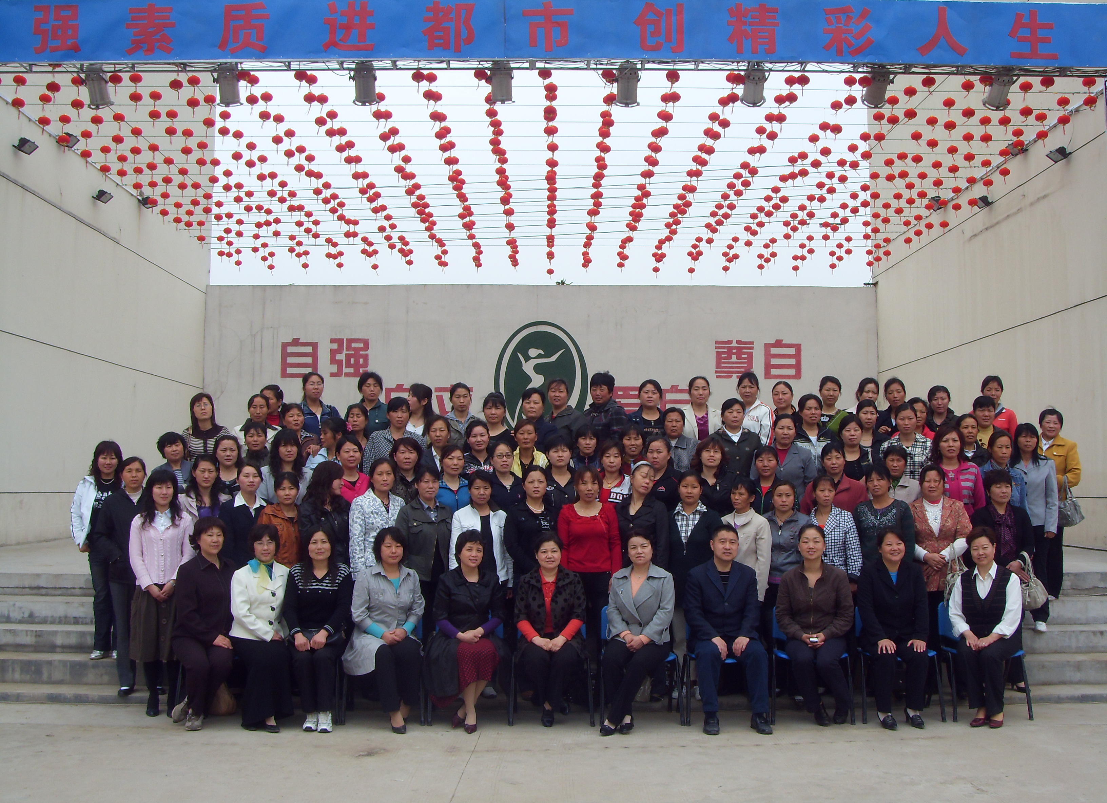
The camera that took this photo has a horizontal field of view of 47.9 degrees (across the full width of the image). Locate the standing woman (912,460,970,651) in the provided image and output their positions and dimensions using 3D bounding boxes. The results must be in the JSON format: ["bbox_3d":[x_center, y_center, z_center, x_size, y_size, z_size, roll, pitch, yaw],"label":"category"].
[{"bbox_3d":[2.788,1.246,8.966,0.460,1.595,0.300,-1,-4,8],"label":"standing woman"}]

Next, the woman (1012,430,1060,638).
[{"bbox_3d":[3.641,0.957,9.437,0.420,1.568,0.300,-1,-4,16],"label":"woman"}]

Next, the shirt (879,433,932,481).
[{"bbox_3d":[2.772,0.572,9.834,0.450,0.640,0.280,0,-4,6],"label":"shirt"}]

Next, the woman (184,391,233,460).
[{"bbox_3d":[-2.784,0.739,10.023,0.440,1.614,0.290,1,-4,-12],"label":"woman"}]

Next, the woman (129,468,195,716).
[{"bbox_3d":[-2.621,1.262,8.353,0.450,1.620,0.300,1,-4,-14],"label":"woman"}]

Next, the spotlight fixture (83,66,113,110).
[{"bbox_3d":[-4.600,-3.180,12.600,0.280,0.410,0.280,-7,24,3],"label":"spotlight fixture"}]

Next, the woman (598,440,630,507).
[{"bbox_3d":[0.448,1.103,9.402,0.460,1.626,0.290,0,-4,2],"label":"woman"}]

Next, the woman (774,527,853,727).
[{"bbox_3d":[1.701,1.439,8.137,0.500,1.265,0.620,0,-4,5],"label":"woman"}]

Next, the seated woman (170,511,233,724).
[{"bbox_3d":[-2.292,1.421,8.194,0.460,1.324,0.740,1,-4,-20],"label":"seated woman"}]

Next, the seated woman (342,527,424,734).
[{"bbox_3d":[-1.055,1.405,7.789,0.500,1.226,0.720,1,-4,-9],"label":"seated woman"}]

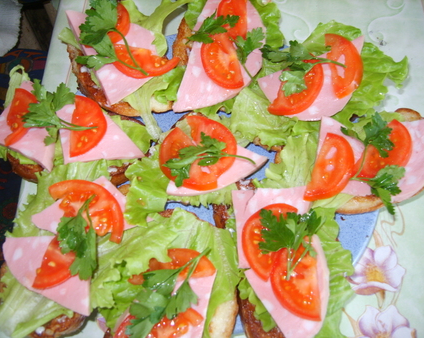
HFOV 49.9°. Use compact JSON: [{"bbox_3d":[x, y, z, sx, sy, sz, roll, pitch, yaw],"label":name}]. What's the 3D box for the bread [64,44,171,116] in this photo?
[{"bbox_3d":[-0.085,-0.098,0.424,0.126,0.022,0.090,33,68,16],"label":"bread"}]

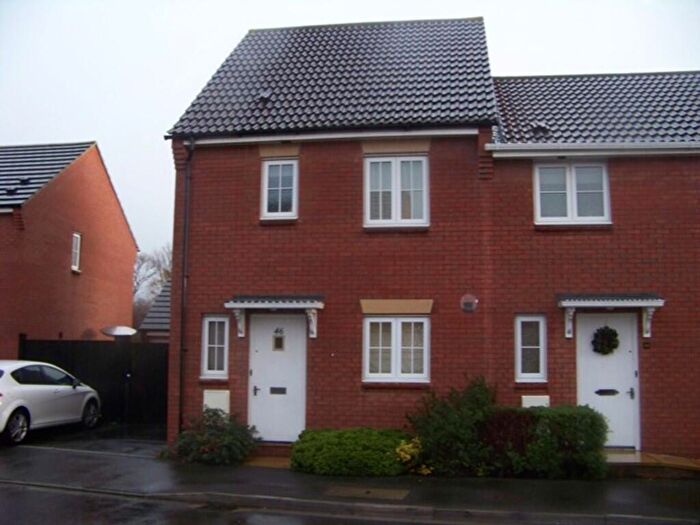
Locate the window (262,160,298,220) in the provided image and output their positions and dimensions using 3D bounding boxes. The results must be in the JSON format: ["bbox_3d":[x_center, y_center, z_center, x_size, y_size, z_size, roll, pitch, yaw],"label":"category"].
[{"bbox_3d":[-1.150,-1.188,11.914,0.619,0.996,0.110,-1,-7,9],"label":"window"}]

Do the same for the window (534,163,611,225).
[{"bbox_3d":[3.408,-1.048,11.164,1.165,0.975,0.110,-1,-7,9],"label":"window"}]

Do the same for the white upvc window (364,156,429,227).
[{"bbox_3d":[0.742,-1.120,11.597,1.050,1.141,0.110,-1,-7,9],"label":"white upvc window"}]

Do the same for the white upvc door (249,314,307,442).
[{"bbox_3d":[-1.147,1.833,11.554,0.949,2.035,0.090,-1,-7,9],"label":"white upvc door"}]

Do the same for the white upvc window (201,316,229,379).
[{"bbox_3d":[-2.179,1.384,11.752,0.463,1.004,0.110,-1,-7,9],"label":"white upvc window"}]

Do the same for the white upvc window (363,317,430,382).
[{"bbox_3d":[0.721,1.358,11.279,1.056,1.003,0.110,-1,-7,9],"label":"white upvc window"}]

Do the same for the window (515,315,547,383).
[{"bbox_3d":[2.724,1.312,10.962,0.483,0.998,0.110,-1,-7,9],"label":"window"}]

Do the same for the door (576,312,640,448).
[{"bbox_3d":[3.824,1.757,10.770,0.960,2.054,0.090,-1,-7,9],"label":"door"}]

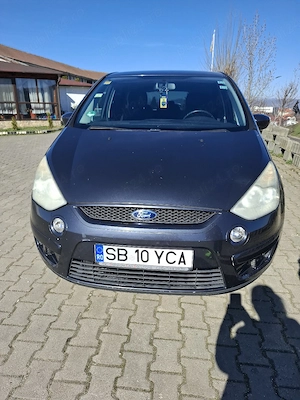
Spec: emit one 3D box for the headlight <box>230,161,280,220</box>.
[{"bbox_3d":[0.646,-0.068,1.616,0.390,0.290,0.540,2,18,5],"label":"headlight"}]

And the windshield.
[{"bbox_3d":[0.116,-0.928,2.504,1.500,0.170,1.070,2,49,5],"label":"windshield"}]

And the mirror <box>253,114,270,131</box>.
[{"bbox_3d":[1.092,-0.773,2.660,0.240,0.165,0.150,2,18,5],"label":"mirror"}]

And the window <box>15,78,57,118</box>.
[{"bbox_3d":[-6.569,-5.868,15.466,2.160,2.210,0.150,-7,20,-23],"label":"window"}]

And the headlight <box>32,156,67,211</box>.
[{"bbox_3d":[-0.628,-0.121,1.726,0.390,0.290,0.540,2,18,5],"label":"headlight"}]

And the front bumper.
[{"bbox_3d":[-0.009,0.213,1.616,1.800,0.510,0.550,2,18,5],"label":"front bumper"}]

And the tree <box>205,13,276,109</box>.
[{"bbox_3d":[5.176,-7.208,15.497,4.120,6.350,3.800,2,18,5],"label":"tree"}]

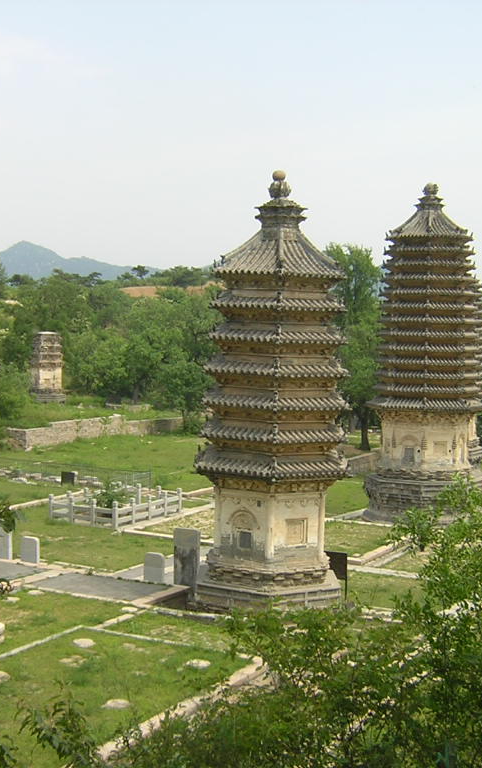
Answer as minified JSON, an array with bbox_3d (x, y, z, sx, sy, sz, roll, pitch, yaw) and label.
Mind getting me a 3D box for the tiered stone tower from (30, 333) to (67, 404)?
[{"bbox_3d":[-17.626,-1.503,97.000,3.100,6.558,3.000,2,3,29],"label":"tiered stone tower"}]

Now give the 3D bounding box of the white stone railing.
[{"bbox_3d":[-6.067,5.853,52.393,4.248,1.283,5.752,2,3,29],"label":"white stone railing"}]

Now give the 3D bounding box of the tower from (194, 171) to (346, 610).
[{"bbox_3d":[1.113,0.101,35.962,5.643,14.505,4.887,2,3,29],"label":"tower"}]

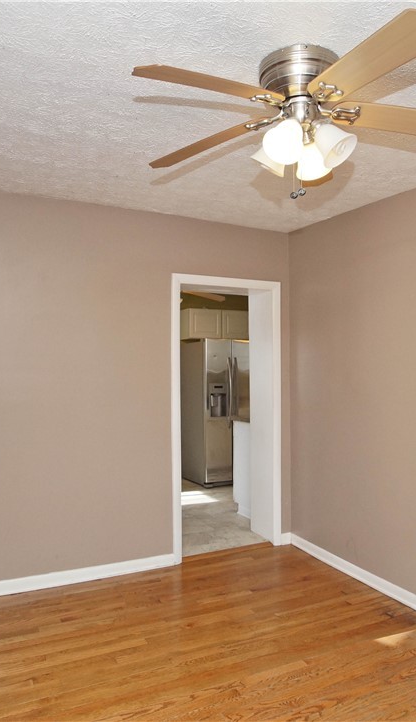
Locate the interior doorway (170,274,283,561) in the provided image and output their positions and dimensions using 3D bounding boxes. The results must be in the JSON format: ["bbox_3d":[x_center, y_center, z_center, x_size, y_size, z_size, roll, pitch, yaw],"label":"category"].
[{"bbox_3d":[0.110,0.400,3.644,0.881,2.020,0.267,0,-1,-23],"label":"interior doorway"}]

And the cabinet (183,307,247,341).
[{"bbox_3d":[0.114,-0.457,6.252,0.860,0.375,0.330,0,-1,-23],"label":"cabinet"}]

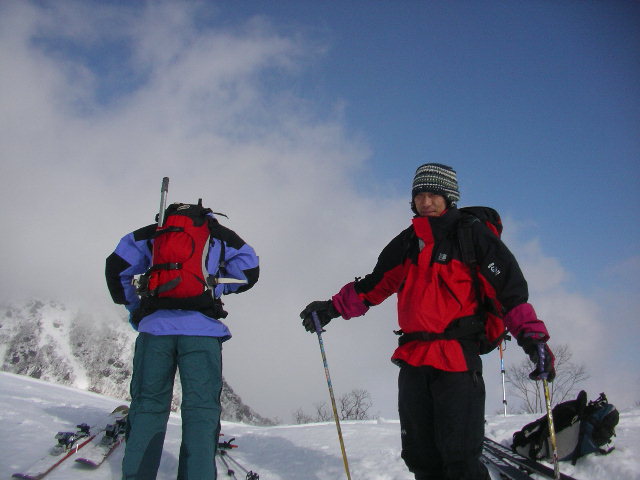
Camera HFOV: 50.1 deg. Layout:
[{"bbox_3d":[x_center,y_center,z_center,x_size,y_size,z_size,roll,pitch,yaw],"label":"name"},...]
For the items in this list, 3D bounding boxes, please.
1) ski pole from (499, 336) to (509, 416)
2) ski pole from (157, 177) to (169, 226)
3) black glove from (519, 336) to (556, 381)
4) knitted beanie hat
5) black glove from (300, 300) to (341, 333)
[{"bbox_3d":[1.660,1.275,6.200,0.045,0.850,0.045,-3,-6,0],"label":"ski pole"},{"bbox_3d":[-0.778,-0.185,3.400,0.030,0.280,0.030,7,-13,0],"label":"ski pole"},{"bbox_3d":[0.874,0.476,2.750,0.140,0.175,0.130,-2,-7,18],"label":"black glove"},{"bbox_3d":[0.508,-0.238,3.000,0.205,0.195,0.235,0,-12,25],"label":"knitted beanie hat"},{"bbox_3d":[0.003,0.321,2.850,0.160,0.135,0.120,3,-8,-21],"label":"black glove"}]

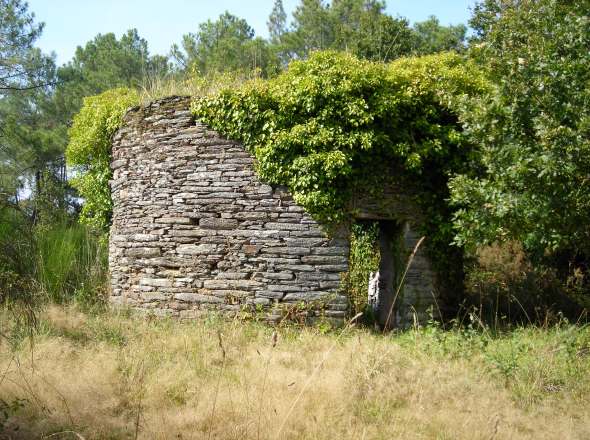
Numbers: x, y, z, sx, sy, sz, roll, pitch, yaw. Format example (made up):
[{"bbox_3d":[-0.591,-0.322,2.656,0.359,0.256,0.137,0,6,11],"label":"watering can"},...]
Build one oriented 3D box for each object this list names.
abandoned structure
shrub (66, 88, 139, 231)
[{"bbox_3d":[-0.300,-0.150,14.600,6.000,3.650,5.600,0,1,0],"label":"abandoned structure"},{"bbox_3d":[-3.580,-1.100,14.700,1.350,2.600,1.400,0,1,0],"label":"shrub"}]

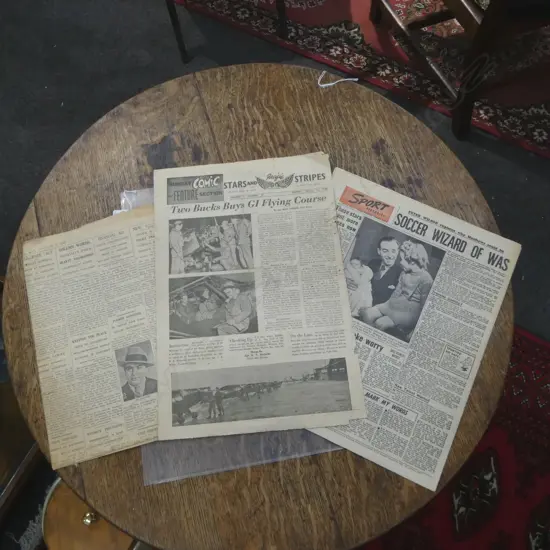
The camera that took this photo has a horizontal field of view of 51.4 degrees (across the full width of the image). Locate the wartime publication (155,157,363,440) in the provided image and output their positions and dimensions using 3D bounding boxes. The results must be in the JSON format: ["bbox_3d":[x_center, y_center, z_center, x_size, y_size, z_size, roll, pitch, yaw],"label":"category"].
[{"bbox_3d":[-0.033,0.013,0.842,0.285,0.010,0.413,-5,71,-2],"label":"wartime publication"}]

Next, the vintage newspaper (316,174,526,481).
[{"bbox_3d":[0.155,0.057,0.833,0.313,0.010,0.386,24,73,7],"label":"vintage newspaper"}]

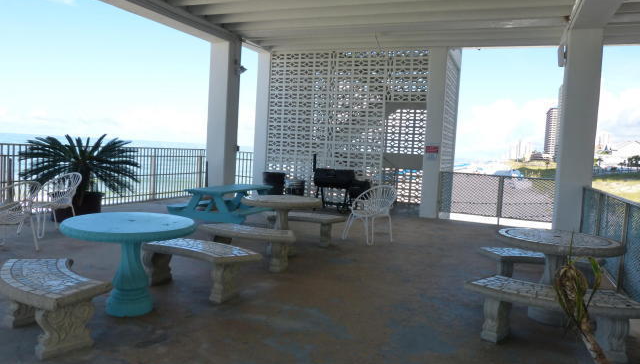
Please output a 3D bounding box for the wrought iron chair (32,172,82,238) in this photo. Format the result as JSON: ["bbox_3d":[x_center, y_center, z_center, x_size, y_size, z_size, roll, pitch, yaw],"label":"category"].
[{"bbox_3d":[-3.882,0.327,6.771,0.700,0.900,0.710,5,4,26],"label":"wrought iron chair"}]

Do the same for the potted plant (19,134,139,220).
[{"bbox_3d":[-4.141,-0.079,7.991,1.850,1.470,1.850,5,4,23],"label":"potted plant"}]

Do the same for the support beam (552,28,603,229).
[{"bbox_3d":[3.821,-0.525,6.883,0.400,3.330,0.400,5,4,23],"label":"support beam"}]

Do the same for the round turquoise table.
[{"bbox_3d":[-1.589,0.694,3.868,1.020,0.740,1.020,3,4,0],"label":"round turquoise table"}]

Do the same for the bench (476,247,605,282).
[{"bbox_3d":[2.371,1.006,5.010,1.220,0.430,0.530,4,4,17],"label":"bench"}]

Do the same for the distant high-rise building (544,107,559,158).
[{"bbox_3d":[292.393,-57.194,577.434,15.000,64.000,32.000,4,4,21],"label":"distant high-rise building"}]

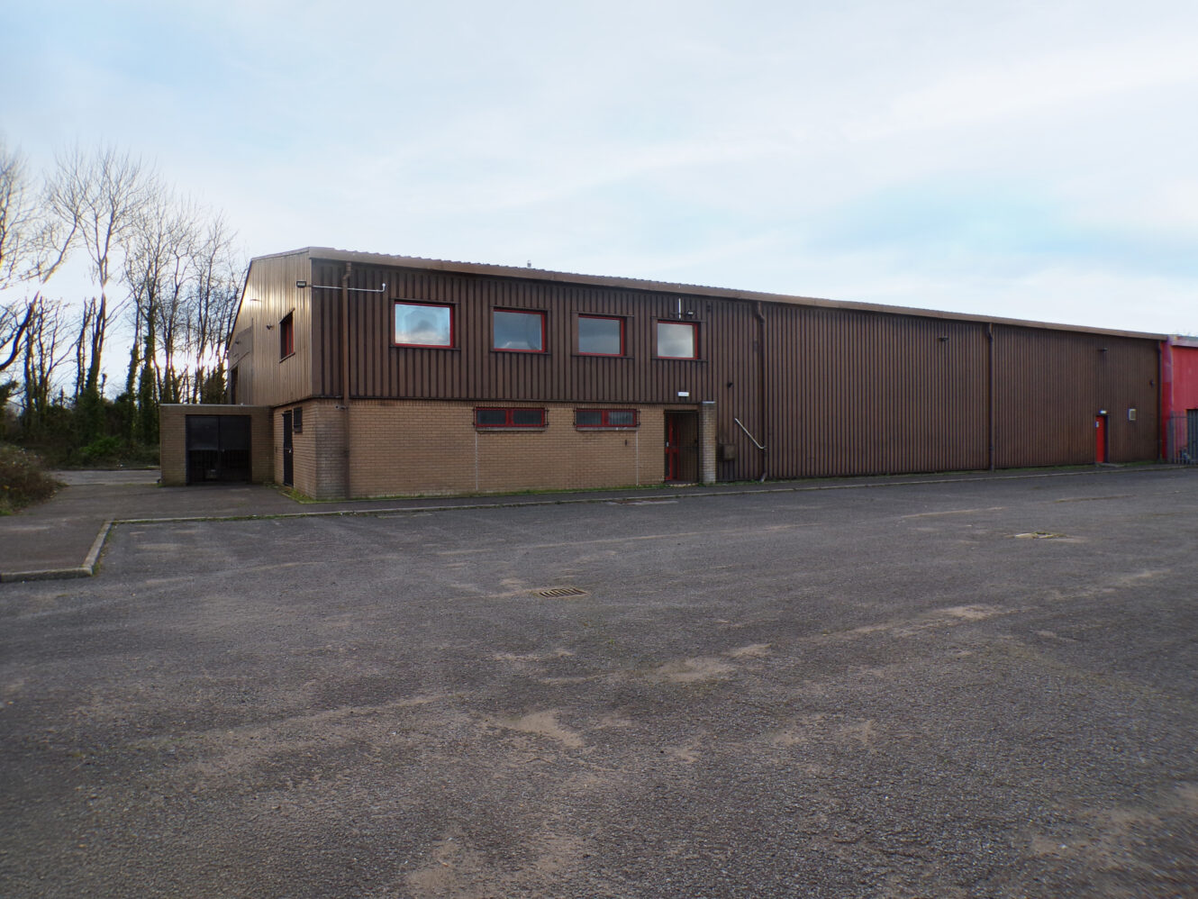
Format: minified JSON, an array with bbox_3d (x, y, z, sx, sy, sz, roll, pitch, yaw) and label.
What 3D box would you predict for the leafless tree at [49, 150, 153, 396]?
[{"bbox_3d":[-27.405,-7.922,45.423,5.800,17.540,5.800,-1,1,-31],"label":"leafless tree"}]

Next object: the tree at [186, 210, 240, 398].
[{"bbox_3d":[-25.117,-7.250,53.930,4.000,15.991,4.000,-1,1,-25],"label":"tree"}]

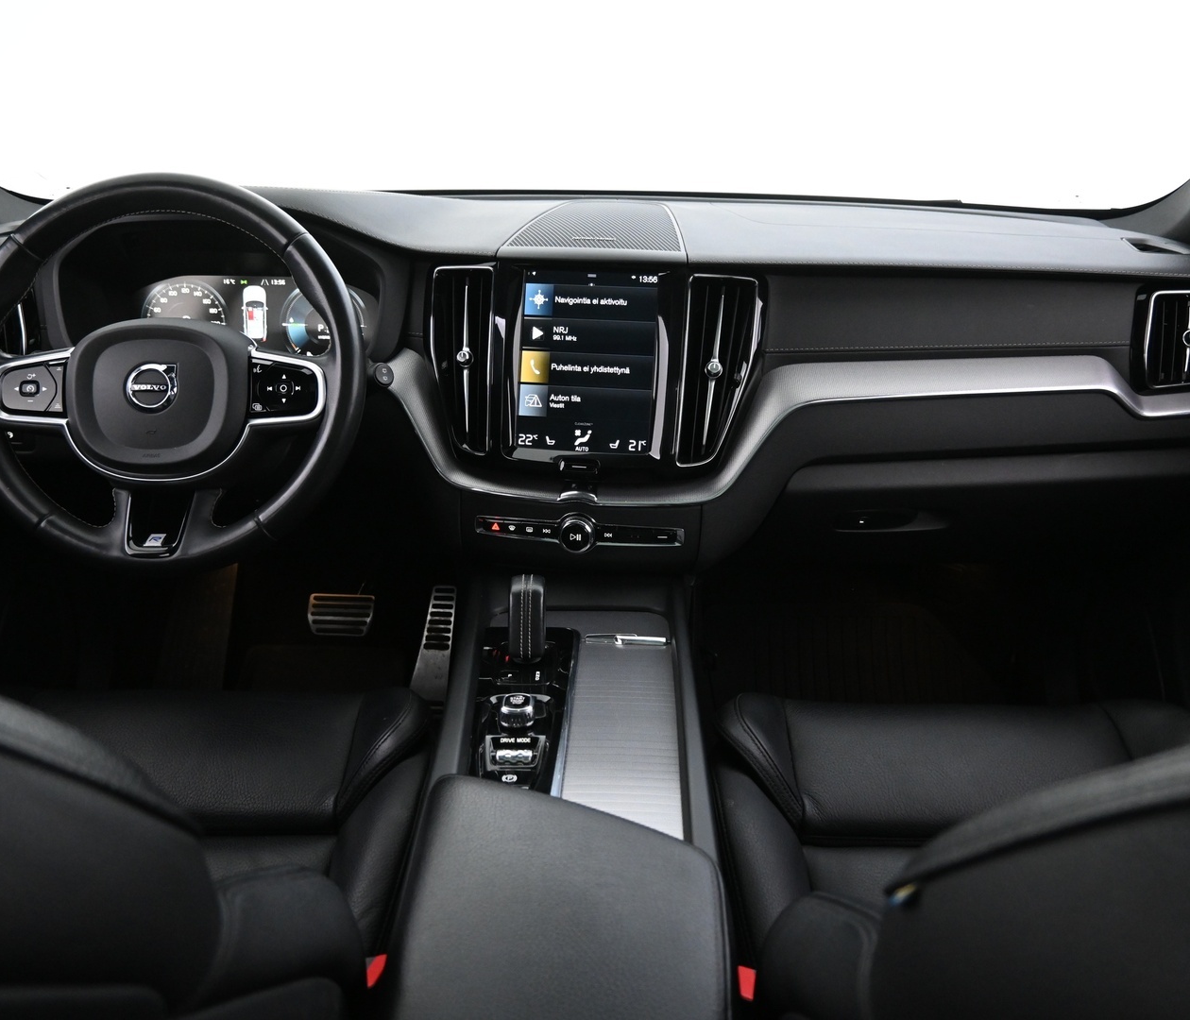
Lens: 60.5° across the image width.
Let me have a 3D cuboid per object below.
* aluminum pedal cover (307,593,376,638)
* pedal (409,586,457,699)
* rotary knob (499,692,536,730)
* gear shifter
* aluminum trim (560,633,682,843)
[{"bbox_3d":[-0.359,0.149,1.443,0.094,0.064,0.030,1,-13,0],"label":"aluminum pedal cover"},{"bbox_3d":[-0.245,0.201,1.544,0.054,0.185,0.030,5,-8,1],"label":"pedal"},{"bbox_3d":[-0.064,0.163,0.838,0.029,0.022,0.029,1,22,0],"label":"rotary knob"},{"bbox_3d":[-0.062,0.097,0.937,0.036,0.086,0.047,1,22,0],"label":"gear shifter"},{"bbox_3d":[0.021,0.173,0.849,0.090,0.020,0.289,1,22,0],"label":"aluminum trim"}]

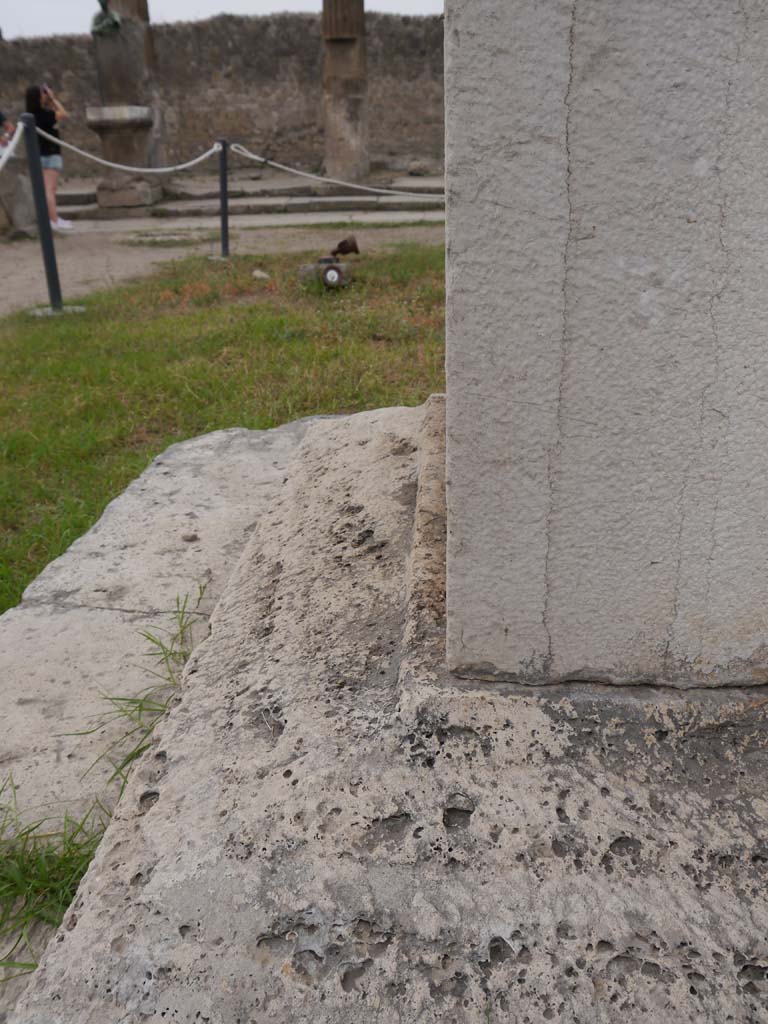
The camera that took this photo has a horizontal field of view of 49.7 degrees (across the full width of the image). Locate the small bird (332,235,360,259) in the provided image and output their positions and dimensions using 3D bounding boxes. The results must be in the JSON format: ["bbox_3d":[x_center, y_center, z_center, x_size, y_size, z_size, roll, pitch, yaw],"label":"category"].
[{"bbox_3d":[-0.256,-1.763,5.500,0.200,0.155,0.130,0,23,0],"label":"small bird"}]

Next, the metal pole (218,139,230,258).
[{"bbox_3d":[-1.396,-2.728,7.237,0.068,0.970,0.068,3,23,0],"label":"metal pole"}]

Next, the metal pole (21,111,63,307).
[{"bbox_3d":[-1.783,-1.539,4.321,0.068,0.970,0.068,0,23,0],"label":"metal pole"}]

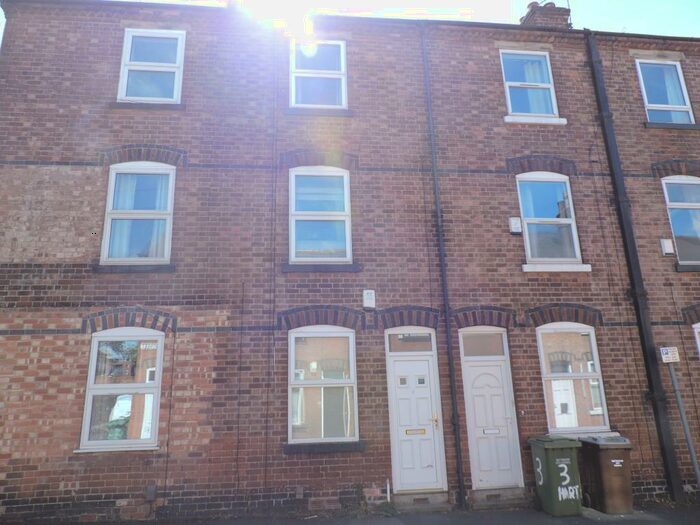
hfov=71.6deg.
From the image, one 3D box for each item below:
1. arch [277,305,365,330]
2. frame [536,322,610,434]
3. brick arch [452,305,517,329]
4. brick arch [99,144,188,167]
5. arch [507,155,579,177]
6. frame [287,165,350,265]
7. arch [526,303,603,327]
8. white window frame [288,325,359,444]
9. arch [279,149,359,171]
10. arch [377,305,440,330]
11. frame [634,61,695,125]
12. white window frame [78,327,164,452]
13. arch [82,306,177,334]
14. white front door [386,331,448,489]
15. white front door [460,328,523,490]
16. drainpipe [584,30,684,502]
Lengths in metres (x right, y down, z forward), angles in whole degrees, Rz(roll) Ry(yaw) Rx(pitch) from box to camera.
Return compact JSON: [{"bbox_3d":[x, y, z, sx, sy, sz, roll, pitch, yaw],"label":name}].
[{"bbox_3d":[-0.460,0.892,7.799,1.387,0.403,0.120,0,-15,-6],"label":"arch"},{"bbox_3d":[3.730,1.910,8.191,1.057,1.811,0.080,0,-15,-7],"label":"frame"},{"bbox_3d":[2.281,0.917,8.227,1.130,0.369,0.120,0,-15,-7],"label":"brick arch"},{"bbox_3d":[-3.448,-1.779,8.199,1.414,0.407,0.120,0,-15,-6],"label":"brick arch"},{"bbox_3d":[3.495,-1.766,8.932,1.350,0.406,0.120,0,-15,-6],"label":"arch"},{"bbox_3d":[-0.514,-0.822,8.433,1.067,1.797,0.080,0,-15,-7],"label":"frame"},{"bbox_3d":[3.593,0.894,8.229,1.322,0.382,0.120,0,-15,-6],"label":"arch"},{"bbox_3d":[-0.426,1.879,7.600,1.057,1.772,0.100,0,-15,-6],"label":"white window frame"},{"bbox_3d":[-0.552,-1.798,8.631,1.424,0.451,0.120,0,-15,-7],"label":"arch"},{"bbox_3d":[0.973,0.917,8.073,1.079,0.404,0.120,0,-15,-7],"label":"arch"},{"bbox_3d":[6.455,-3.495,9.980,1.023,1.460,0.080,0,-15,-7],"label":"frame"},{"bbox_3d":[-3.405,1.872,7.360,1.075,1.771,0.080,0,-15,-7],"label":"white window frame"},{"bbox_3d":[-3.352,0.892,7.492,1.359,0.410,0.120,0,-15,-6],"label":"arch"},{"bbox_3d":[1.013,2.268,7.649,0.829,2.488,0.100,0,-15,-6],"label":"white front door"},{"bbox_3d":[2.280,2.308,7.933,0.842,2.547,0.080,0,-15,-7],"label":"white front door"},{"bbox_3d":[5.065,-0.485,8.869,0.170,8.865,0.130,0,-15,-7],"label":"drainpipe"}]

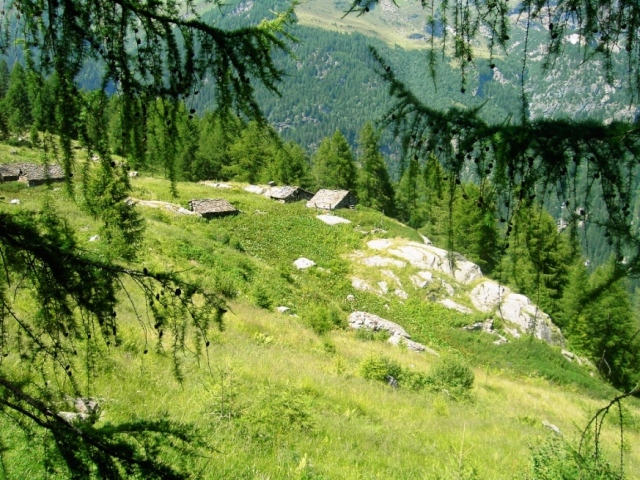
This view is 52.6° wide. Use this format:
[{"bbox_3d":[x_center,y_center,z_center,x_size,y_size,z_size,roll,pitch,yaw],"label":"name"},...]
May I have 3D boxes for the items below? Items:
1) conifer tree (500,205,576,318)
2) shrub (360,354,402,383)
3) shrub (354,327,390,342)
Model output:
[{"bbox_3d":[16.883,2.202,50.000,5.900,10.000,5.700,0,14,0],"label":"conifer tree"},{"bbox_3d":[1.996,4.170,21.000,1.350,0.820,1.150,-1,12,0],"label":"shrub"},{"bbox_3d":[2.393,4.331,29.500,1.600,0.750,1.200,0,14,0],"label":"shrub"}]

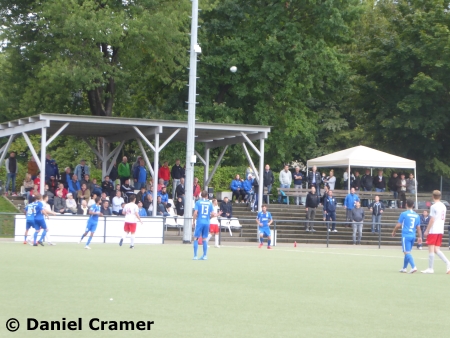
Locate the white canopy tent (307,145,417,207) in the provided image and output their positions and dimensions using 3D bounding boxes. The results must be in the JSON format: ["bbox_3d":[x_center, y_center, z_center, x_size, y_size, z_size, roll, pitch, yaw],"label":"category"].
[{"bbox_3d":[5.950,0.314,90.700,3.400,2.700,3.400,2,-1,-29],"label":"white canopy tent"}]

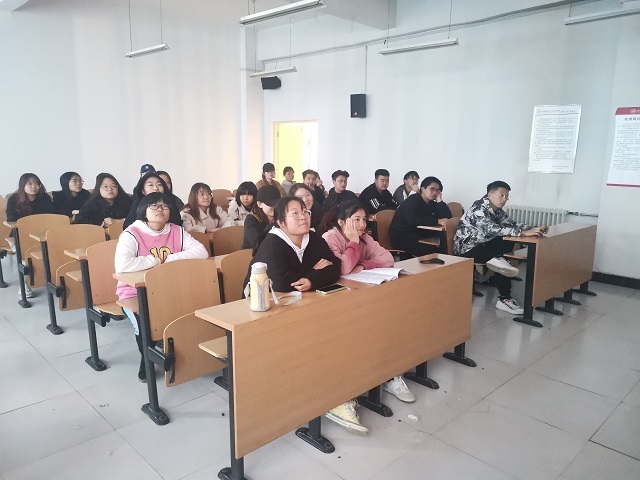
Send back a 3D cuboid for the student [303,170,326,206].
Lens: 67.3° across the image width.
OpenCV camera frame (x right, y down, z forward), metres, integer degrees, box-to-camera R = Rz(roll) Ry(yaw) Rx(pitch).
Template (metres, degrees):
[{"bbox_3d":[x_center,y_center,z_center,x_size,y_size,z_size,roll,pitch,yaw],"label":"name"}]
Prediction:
[{"bbox_3d":[-0.114,-0.298,6.398,0.511,1.239,0.708,-5,11,-29],"label":"student"}]

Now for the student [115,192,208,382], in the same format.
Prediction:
[{"bbox_3d":[-1.012,0.301,3.032,0.531,1.189,0.639,-6,12,-34],"label":"student"}]

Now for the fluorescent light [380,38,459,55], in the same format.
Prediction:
[{"bbox_3d":[1.431,-2.809,7.029,1.220,0.100,0.130,9,13,39],"label":"fluorescent light"}]

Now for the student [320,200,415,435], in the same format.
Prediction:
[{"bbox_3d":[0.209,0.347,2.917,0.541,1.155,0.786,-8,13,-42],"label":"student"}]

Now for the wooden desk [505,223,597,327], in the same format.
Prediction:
[{"bbox_3d":[2.402,0.284,4.909,1.600,0.765,0.430,-9,14,-44],"label":"wooden desk"}]

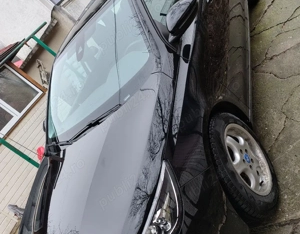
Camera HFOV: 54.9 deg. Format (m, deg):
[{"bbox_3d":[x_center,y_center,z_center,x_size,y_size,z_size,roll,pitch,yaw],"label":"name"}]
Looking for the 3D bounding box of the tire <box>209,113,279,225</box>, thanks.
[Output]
[{"bbox_3d":[0.514,0.280,1.733,0.210,0.632,0.632,-35,28,37],"label":"tire"}]

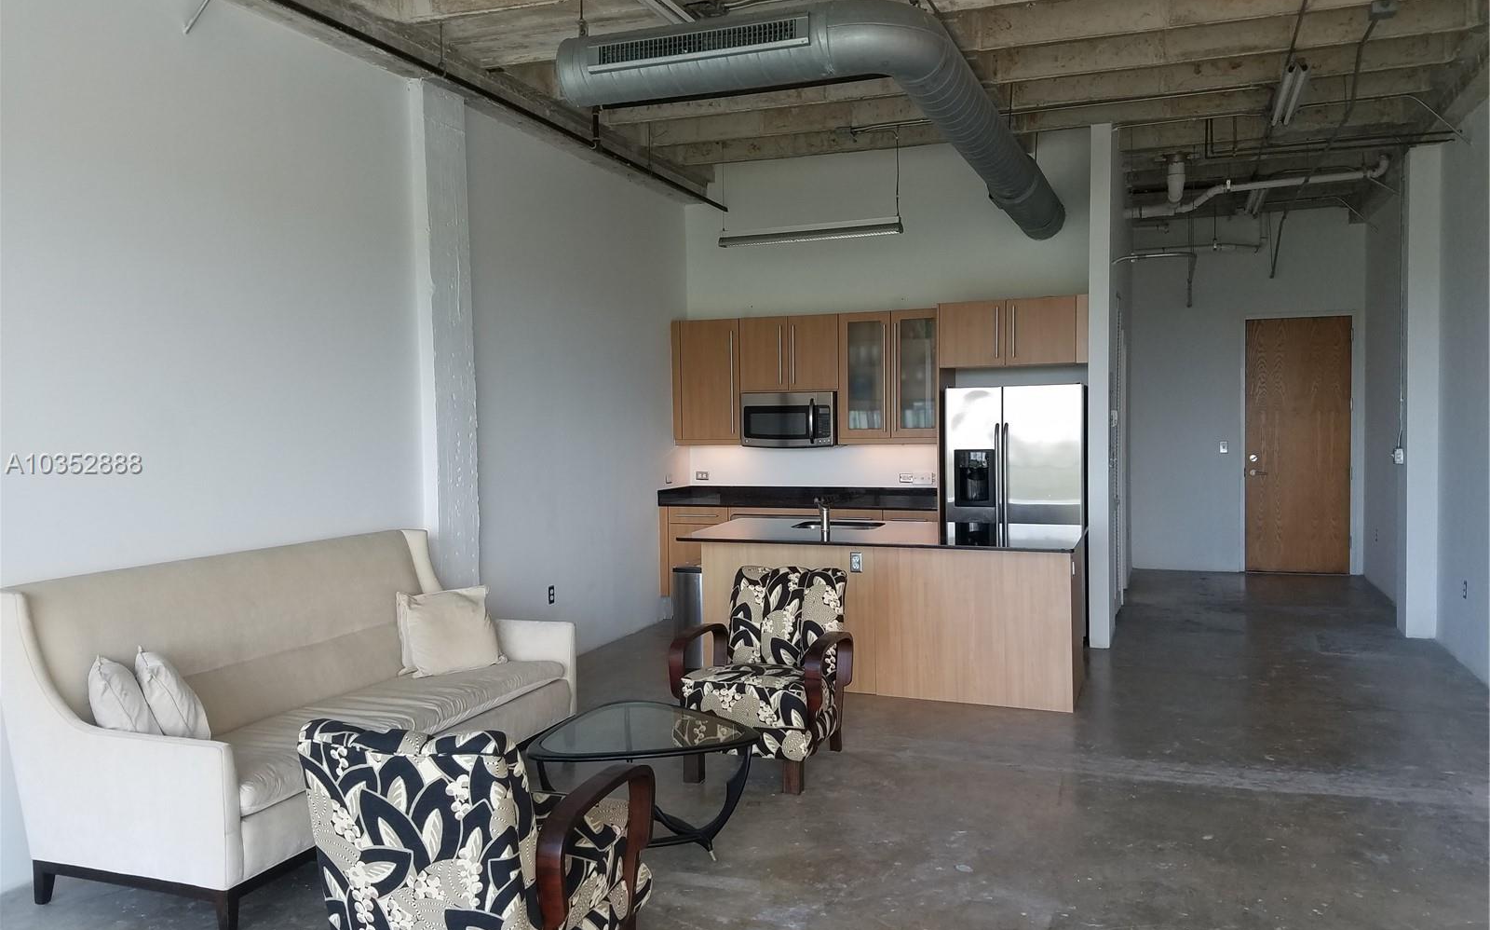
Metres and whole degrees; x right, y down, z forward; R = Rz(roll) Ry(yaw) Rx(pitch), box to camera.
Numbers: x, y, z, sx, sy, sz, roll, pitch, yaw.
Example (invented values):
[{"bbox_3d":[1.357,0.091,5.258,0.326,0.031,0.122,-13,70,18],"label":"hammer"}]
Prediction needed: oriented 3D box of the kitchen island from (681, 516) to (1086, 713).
[{"bbox_3d":[0.801,0.827,6.318,2.108,0.899,1.055,0,3,21],"label":"kitchen island"}]

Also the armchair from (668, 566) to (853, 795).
[{"bbox_3d":[0.116,0.972,5.236,0.727,0.883,0.848,0,3,21],"label":"armchair"}]

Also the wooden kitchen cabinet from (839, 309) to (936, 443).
[{"bbox_3d":[1.127,-0.666,8.601,0.754,0.999,0.323,0,3,21],"label":"wooden kitchen cabinet"}]

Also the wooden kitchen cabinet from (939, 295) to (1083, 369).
[{"bbox_3d":[1.883,-0.910,7.849,0.972,0.440,0.564,0,3,21],"label":"wooden kitchen cabinet"}]

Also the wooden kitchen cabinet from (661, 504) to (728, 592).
[{"bbox_3d":[-0.269,0.643,8.728,0.571,0.687,0.599,0,3,21],"label":"wooden kitchen cabinet"}]

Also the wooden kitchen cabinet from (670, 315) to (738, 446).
[{"bbox_3d":[-0.262,-0.669,9.149,0.579,1.004,0.308,0,3,21],"label":"wooden kitchen cabinet"}]

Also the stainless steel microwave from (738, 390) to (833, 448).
[{"bbox_3d":[0.396,-0.357,8.833,0.757,0.410,0.424,0,3,21],"label":"stainless steel microwave"}]

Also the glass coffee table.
[{"bbox_3d":[-0.342,1.236,4.216,0.806,0.464,0.798,0,3,21],"label":"glass coffee table"}]

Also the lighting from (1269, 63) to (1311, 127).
[{"bbox_3d":[3.047,-2.078,6.283,0.121,0.086,1.231,0,3,21],"label":"lighting"}]

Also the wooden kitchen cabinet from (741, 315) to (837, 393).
[{"bbox_3d":[0.388,-0.846,8.549,0.777,0.552,0.334,0,3,21],"label":"wooden kitchen cabinet"}]

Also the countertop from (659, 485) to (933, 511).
[{"bbox_3d":[0.443,0.246,8.431,2.115,0.112,0.624,0,3,21],"label":"countertop"}]

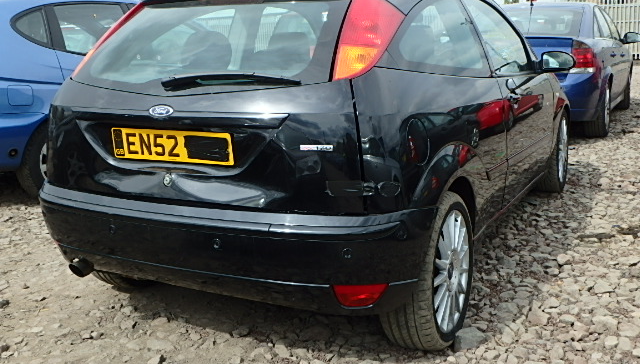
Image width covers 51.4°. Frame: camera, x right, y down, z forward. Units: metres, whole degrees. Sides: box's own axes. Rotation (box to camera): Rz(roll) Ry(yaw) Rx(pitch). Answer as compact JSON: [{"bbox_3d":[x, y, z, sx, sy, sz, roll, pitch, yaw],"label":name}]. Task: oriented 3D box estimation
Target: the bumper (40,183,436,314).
[{"bbox_3d":[-0.444,0.172,2.441,1.660,0.330,0.440,5,15,28],"label":"bumper"}]

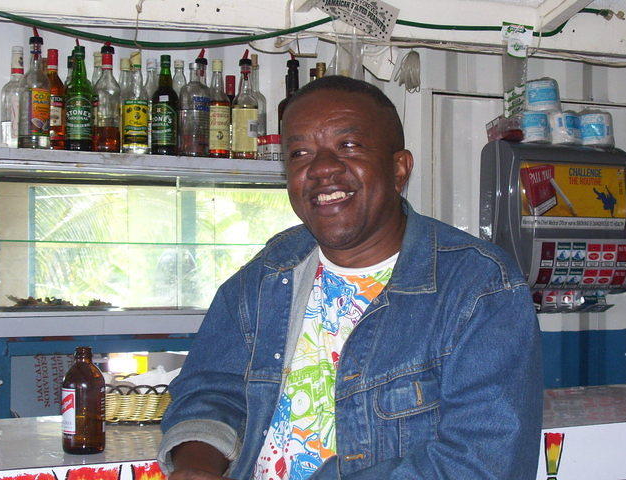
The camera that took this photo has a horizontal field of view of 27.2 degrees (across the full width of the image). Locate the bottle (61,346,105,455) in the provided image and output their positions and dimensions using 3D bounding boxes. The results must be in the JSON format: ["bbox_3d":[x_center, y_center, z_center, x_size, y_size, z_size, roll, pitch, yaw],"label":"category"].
[{"bbox_3d":[-0.352,0.246,1.990,0.065,0.162,0.065,1,-2,-26],"label":"bottle"}]

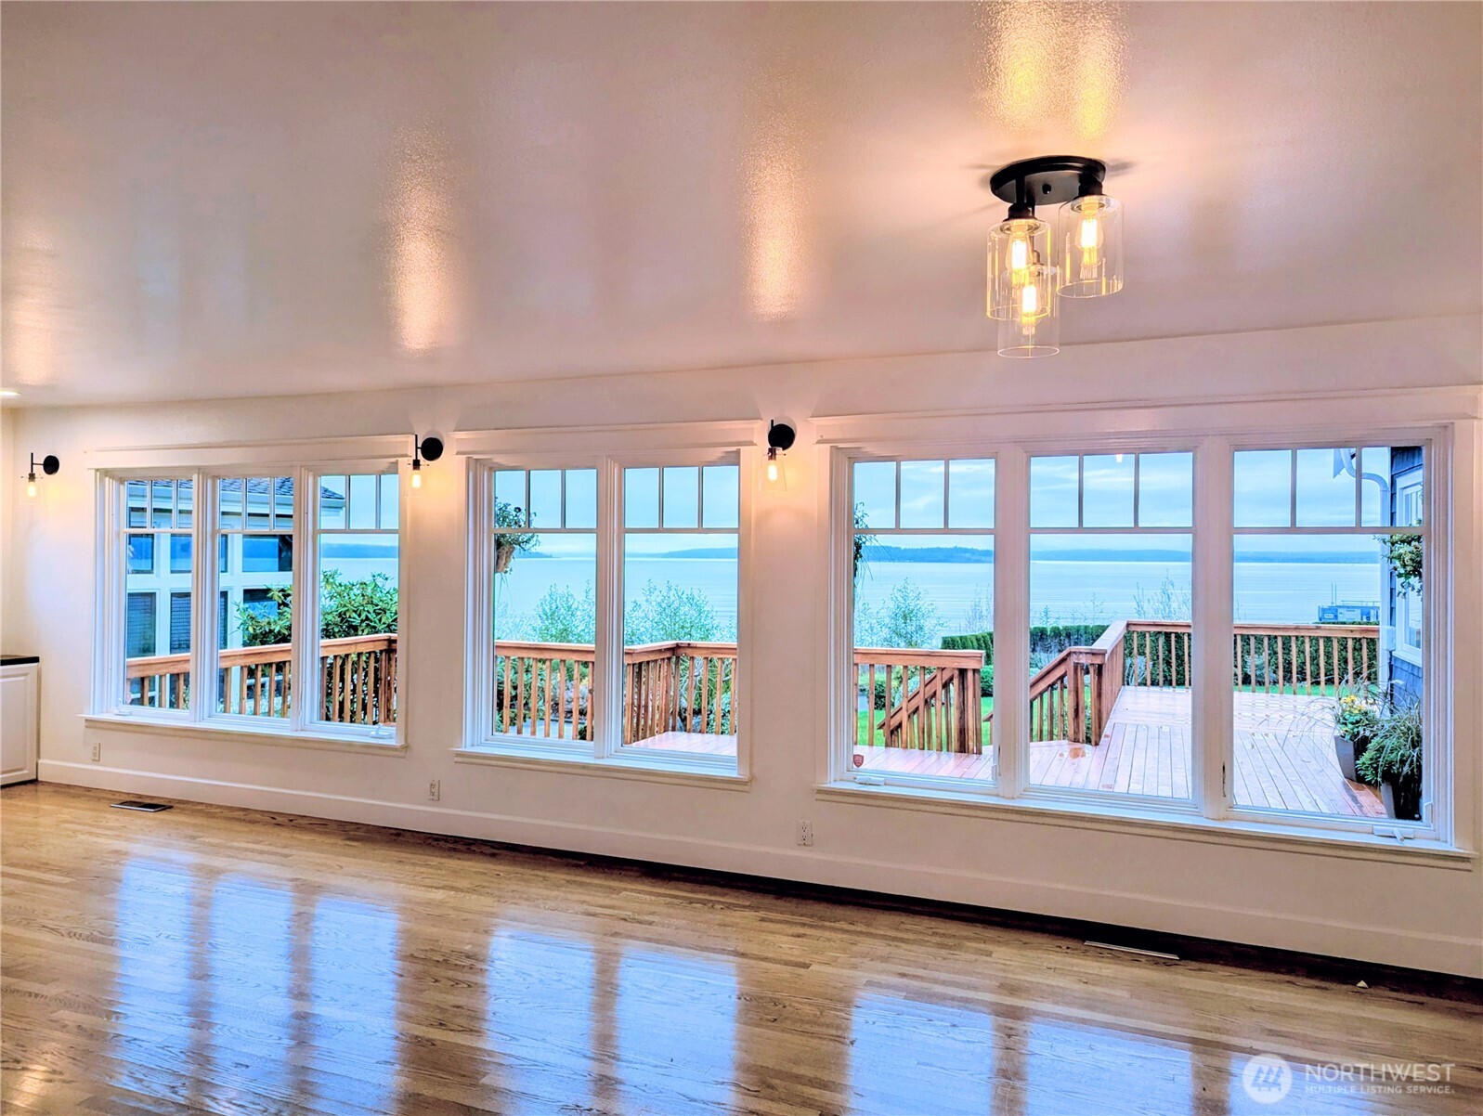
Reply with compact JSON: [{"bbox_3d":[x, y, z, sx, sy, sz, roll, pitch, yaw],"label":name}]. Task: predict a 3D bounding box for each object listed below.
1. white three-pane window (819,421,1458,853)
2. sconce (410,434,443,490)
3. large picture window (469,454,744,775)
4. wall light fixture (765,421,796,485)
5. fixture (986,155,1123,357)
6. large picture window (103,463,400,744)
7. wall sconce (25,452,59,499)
[{"bbox_3d":[1.509,0.276,4.343,2.500,1.610,0.140,0,0,23],"label":"white three-pane window"},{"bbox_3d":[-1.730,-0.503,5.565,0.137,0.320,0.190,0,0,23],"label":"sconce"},{"bbox_3d":[-0.729,0.253,5.298,1.610,1.570,0.140,0,0,23],"label":"large picture window"},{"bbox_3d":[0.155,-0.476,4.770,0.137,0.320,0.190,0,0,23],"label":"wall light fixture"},{"bbox_3d":[0.748,-0.703,2.462,0.300,0.420,0.300,0,0,23],"label":"fixture"},{"bbox_3d":[-3.034,0.236,6.270,2.470,1.570,0.140,0,0,23],"label":"large picture window"},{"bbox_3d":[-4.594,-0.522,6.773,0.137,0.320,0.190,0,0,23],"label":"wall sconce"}]

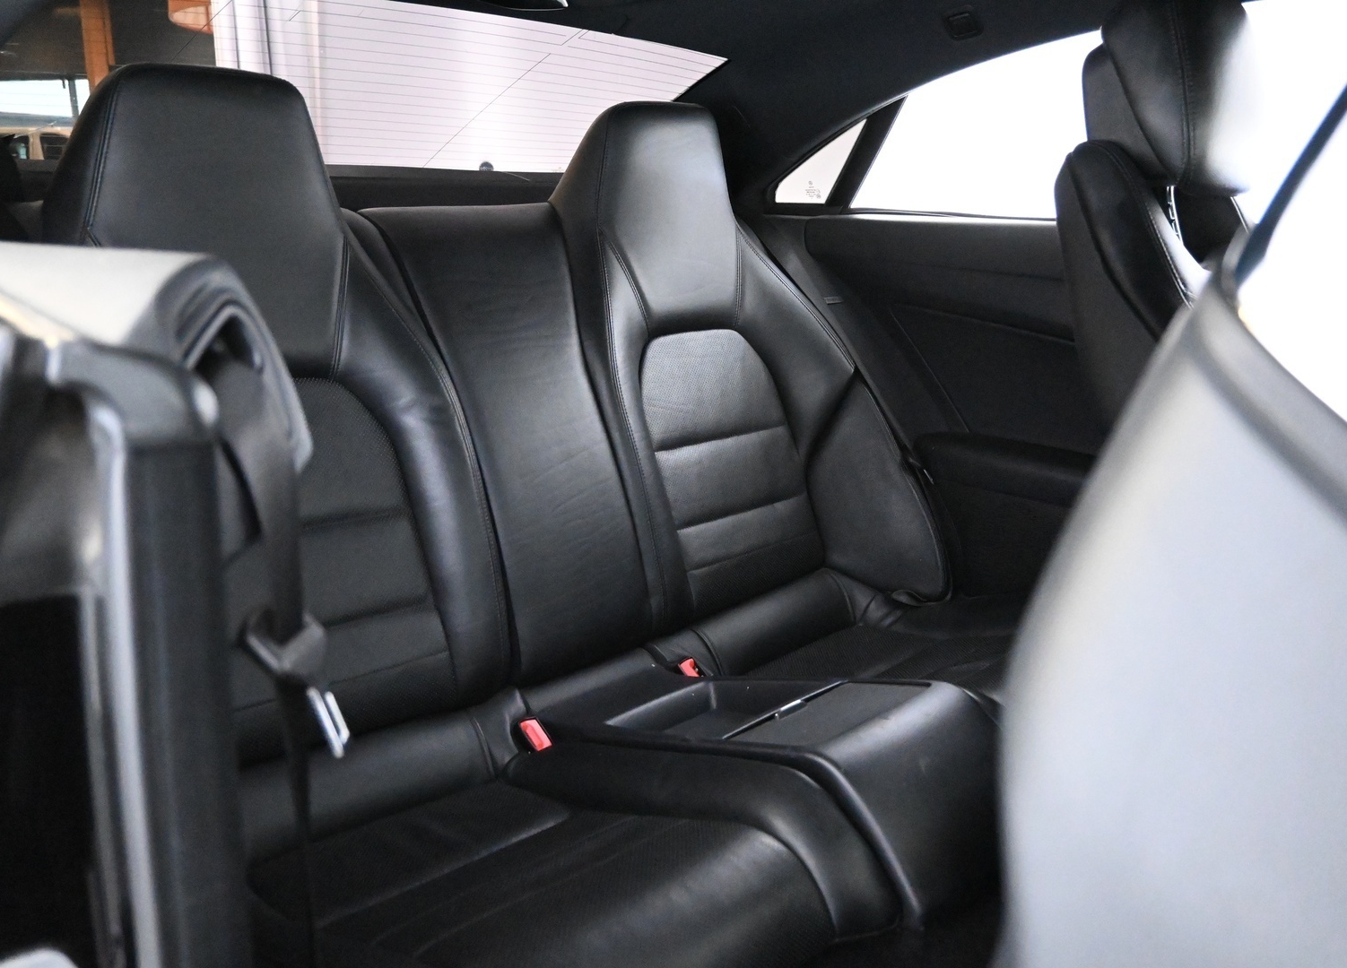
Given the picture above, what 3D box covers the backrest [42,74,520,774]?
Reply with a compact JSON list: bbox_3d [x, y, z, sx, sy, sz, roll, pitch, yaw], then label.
[{"bbox_3d":[-0.424,-0.069,1.214,0.445,0.770,0.252,-14,0,-43],"label":"backrest"}]

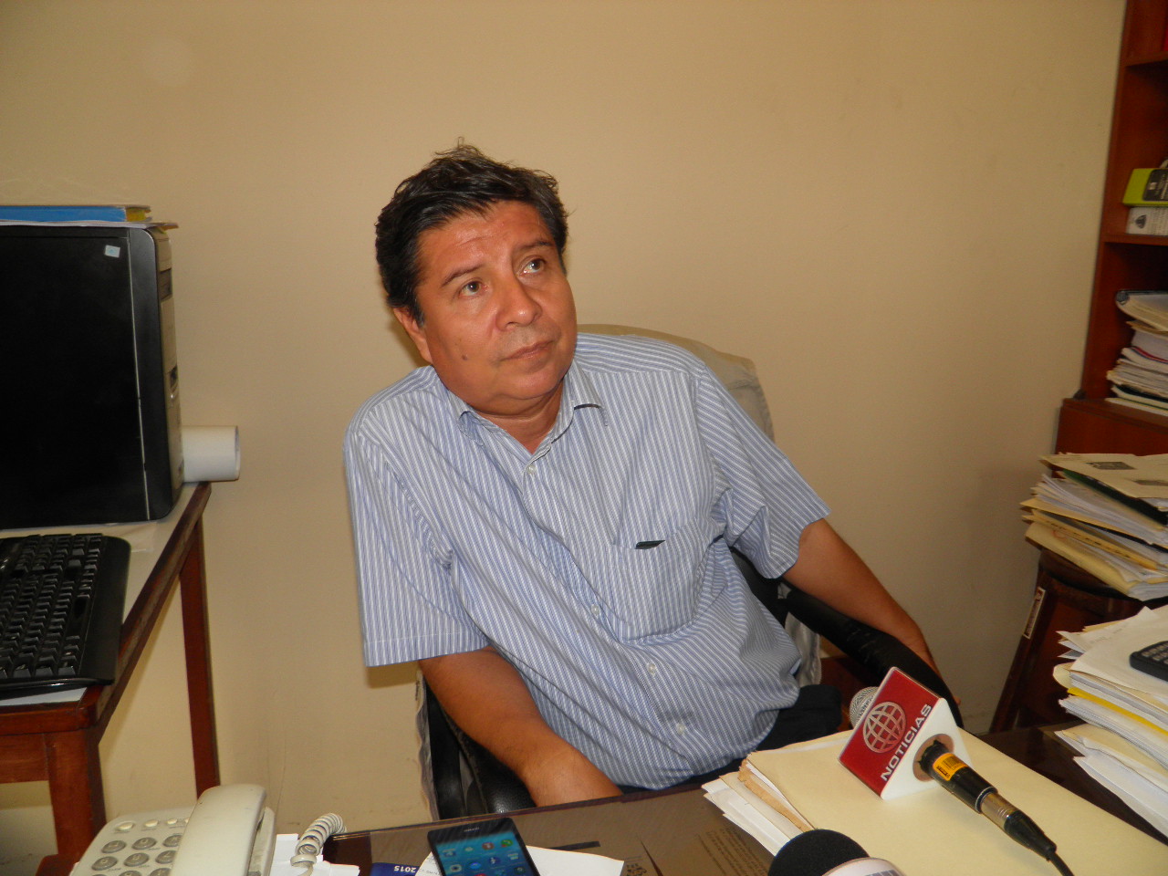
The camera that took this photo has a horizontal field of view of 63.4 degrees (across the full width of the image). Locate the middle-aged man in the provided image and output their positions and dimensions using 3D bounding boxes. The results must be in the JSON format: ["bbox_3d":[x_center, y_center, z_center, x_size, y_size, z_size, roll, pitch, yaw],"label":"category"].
[{"bbox_3d":[0.160,0.380,0.975,0.670,1.300,0.820,-4,13,-21],"label":"middle-aged man"}]

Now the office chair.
[{"bbox_3d":[0.163,0.461,1.075,0.630,1.120,0.690,-5,14,-23],"label":"office chair"}]

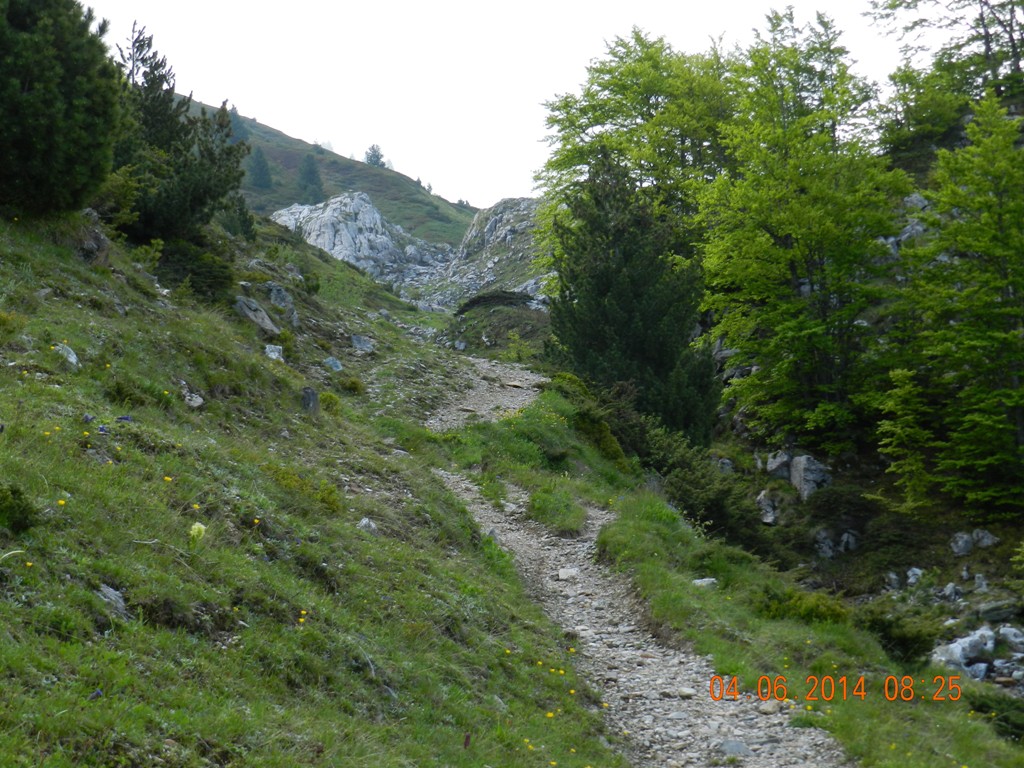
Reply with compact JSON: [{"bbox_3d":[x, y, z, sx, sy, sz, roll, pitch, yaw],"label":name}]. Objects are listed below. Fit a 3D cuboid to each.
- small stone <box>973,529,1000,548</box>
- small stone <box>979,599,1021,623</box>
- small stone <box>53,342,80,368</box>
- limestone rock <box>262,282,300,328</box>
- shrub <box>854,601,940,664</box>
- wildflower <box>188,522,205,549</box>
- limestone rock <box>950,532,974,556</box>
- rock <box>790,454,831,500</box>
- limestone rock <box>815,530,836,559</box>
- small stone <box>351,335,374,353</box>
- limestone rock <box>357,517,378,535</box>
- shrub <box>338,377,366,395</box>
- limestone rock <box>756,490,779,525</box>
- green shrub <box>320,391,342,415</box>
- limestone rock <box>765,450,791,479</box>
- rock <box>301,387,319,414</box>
[{"bbox_3d":[6.770,2.204,28.700,0.399,0.268,0.340,-1,-5,13],"label":"small stone"},{"bbox_3d":[5.816,2.714,24.000,0.501,0.244,0.376,-1,-5,13],"label":"small stone"},{"bbox_3d":[-2.370,-0.152,10.700,0.144,0.132,0.119,1,-5,-13],"label":"small stone"},{"bbox_3d":[-3.094,-1.054,27.000,0.510,0.592,0.510,1,-5,-7],"label":"limestone rock"},{"bbox_3d":[2.395,1.544,12.500,0.534,0.398,0.481,0,-6,0],"label":"shrub"},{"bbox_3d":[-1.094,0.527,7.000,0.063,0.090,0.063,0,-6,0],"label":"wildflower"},{"bbox_3d":[6.383,2.274,28.500,0.340,0.325,0.306,-1,-5,13],"label":"limestone rock"},{"bbox_3d":[4.897,1.534,33.000,0.656,0.725,0.591,-1,-5,8],"label":"rock"},{"bbox_3d":[4.442,2.274,28.500,0.312,0.383,0.281,-1,-5,9],"label":"limestone rock"},{"bbox_3d":[-1.969,-0.534,26.500,0.316,0.237,0.285,0,-6,0],"label":"small stone"},{"bbox_3d":[-0.862,0.844,12.000,0.131,0.102,0.112,0,-5,-4],"label":"limestone rock"},{"bbox_3d":[-1.784,0.017,22.500,0.313,0.187,0.282,0,-5,-5],"label":"shrub"},{"bbox_3d":[2.604,1.259,20.500,0.224,0.387,0.224,0,-6,0],"label":"limestone rock"},{"bbox_3d":[-1.642,0.168,18.300,0.200,0.218,0.200,0,-6,0],"label":"green shrub"},{"bbox_3d":[3.036,0.920,23.000,0.297,0.320,0.268,0,-6,0],"label":"limestone rock"},{"bbox_3d":[-1.742,0.142,17.300,0.155,0.241,0.139,0,-6,0],"label":"rock"}]

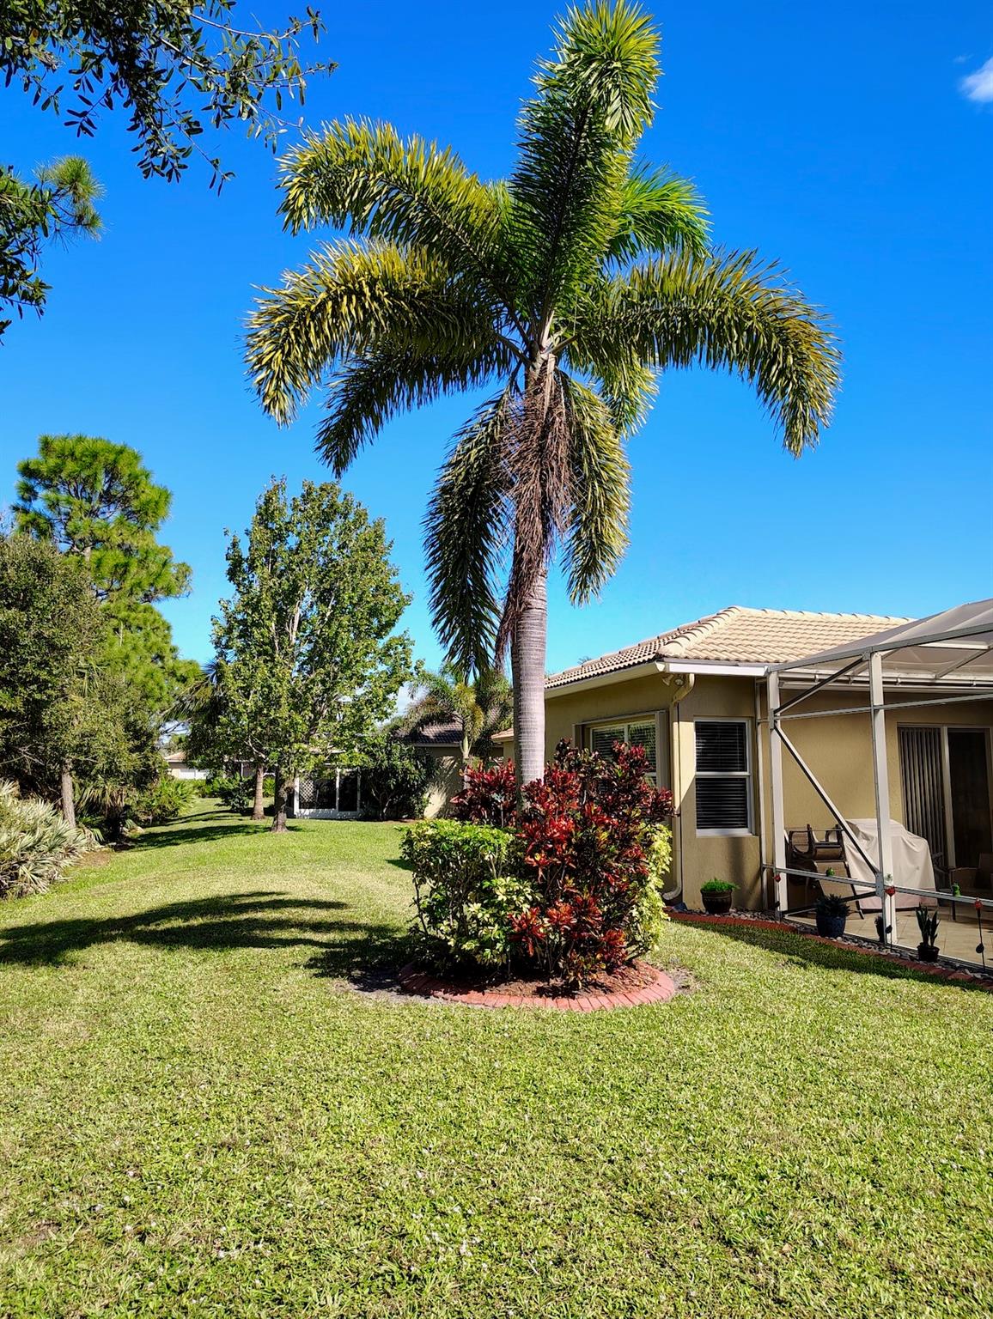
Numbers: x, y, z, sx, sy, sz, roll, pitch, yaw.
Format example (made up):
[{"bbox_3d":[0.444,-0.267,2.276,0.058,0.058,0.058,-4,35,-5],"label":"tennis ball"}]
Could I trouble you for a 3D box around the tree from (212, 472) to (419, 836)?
[{"bbox_3d":[-5.567,0.071,30.291,6.400,11.000,6.200,0,-8,0],"label":"tree"}]

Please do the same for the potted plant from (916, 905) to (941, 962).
[{"bbox_3d":[3.924,2.462,8.323,0.220,0.500,0.200,0,-8,0],"label":"potted plant"}]

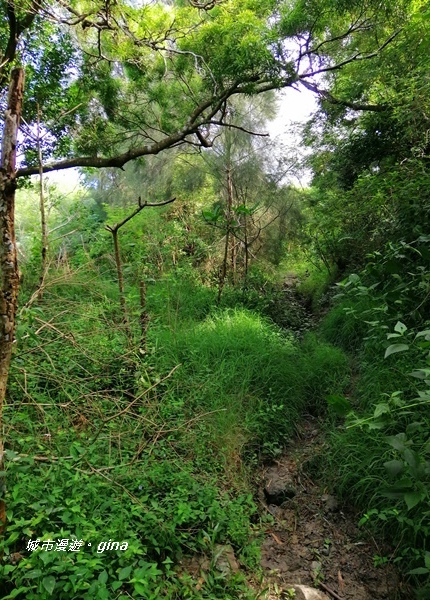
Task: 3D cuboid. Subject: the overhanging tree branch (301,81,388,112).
[{"bbox_3d":[1.226,-1.942,4.300,0.860,0.300,0.280,0,3,0],"label":"overhanging tree branch"}]

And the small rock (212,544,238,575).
[{"bbox_3d":[0.052,1.300,2.250,0.140,0.120,0.130,0,3,0],"label":"small rock"}]

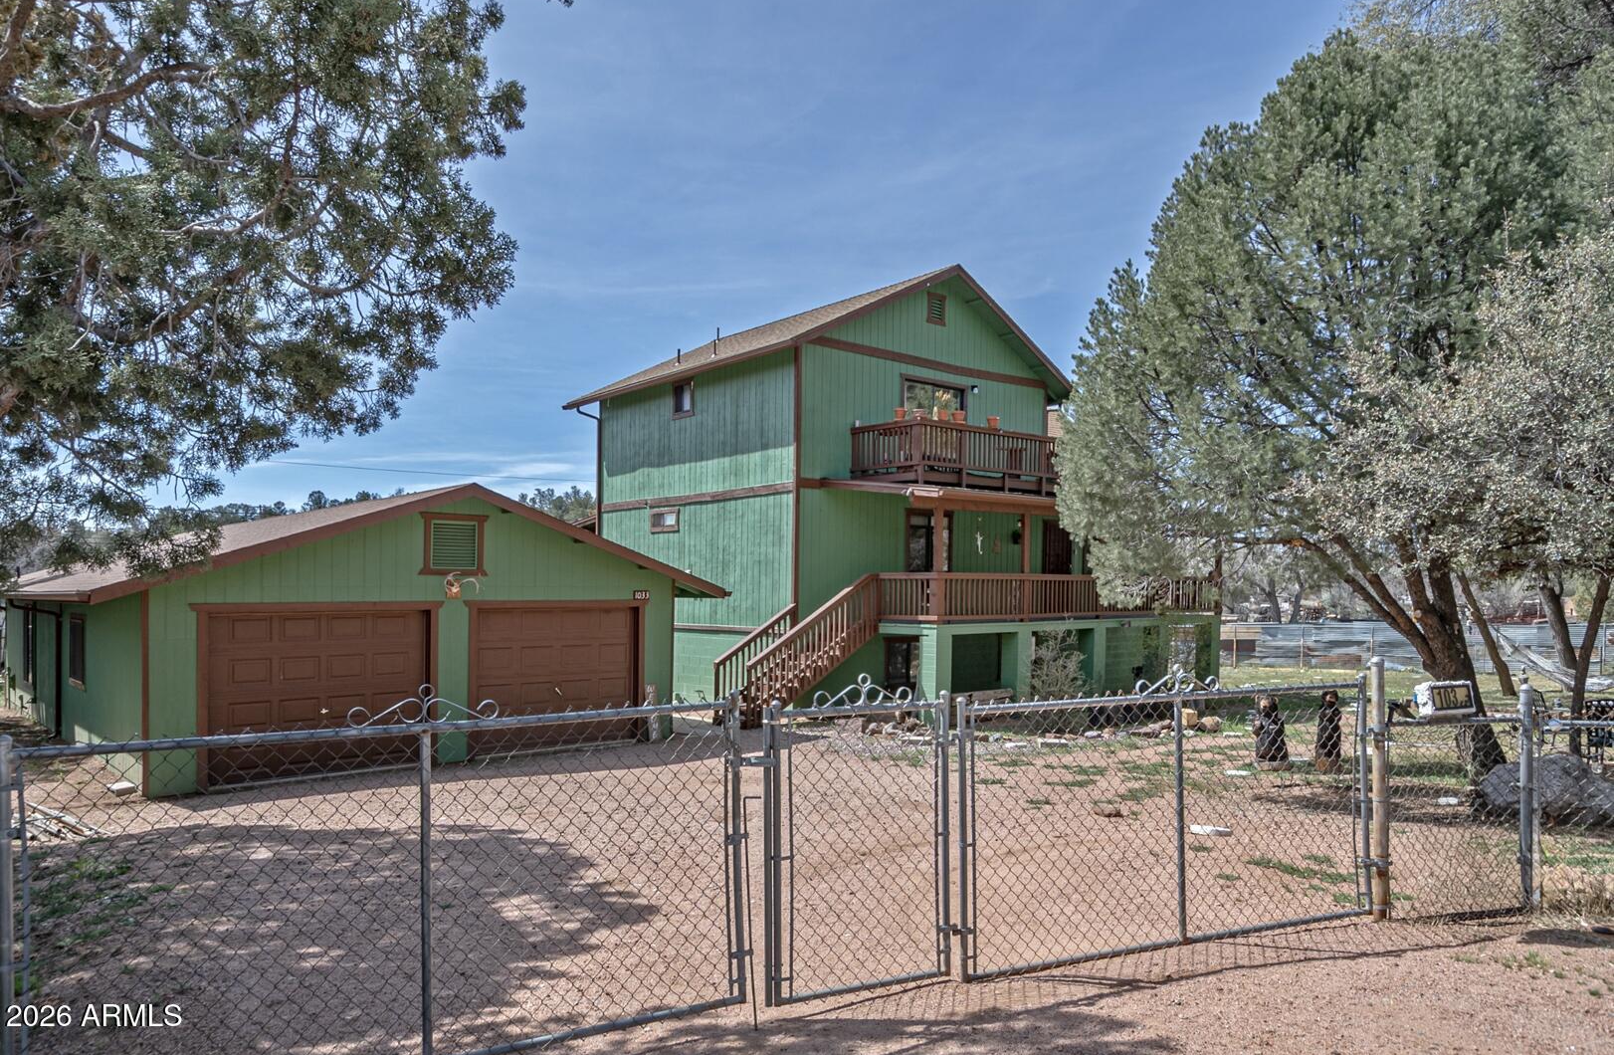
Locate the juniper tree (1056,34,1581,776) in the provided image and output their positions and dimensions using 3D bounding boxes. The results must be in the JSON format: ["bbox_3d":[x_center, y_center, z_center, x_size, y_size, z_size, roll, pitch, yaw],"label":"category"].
[{"bbox_3d":[5.121,-1.242,10.276,5.300,7.600,5.000,0,-3,0],"label":"juniper tree"}]

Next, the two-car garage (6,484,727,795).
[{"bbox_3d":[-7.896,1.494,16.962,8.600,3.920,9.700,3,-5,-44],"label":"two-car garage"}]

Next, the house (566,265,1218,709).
[{"bbox_3d":[1.834,-0.806,23.249,11.300,9.250,10.100,3,-5,-40],"label":"house"}]

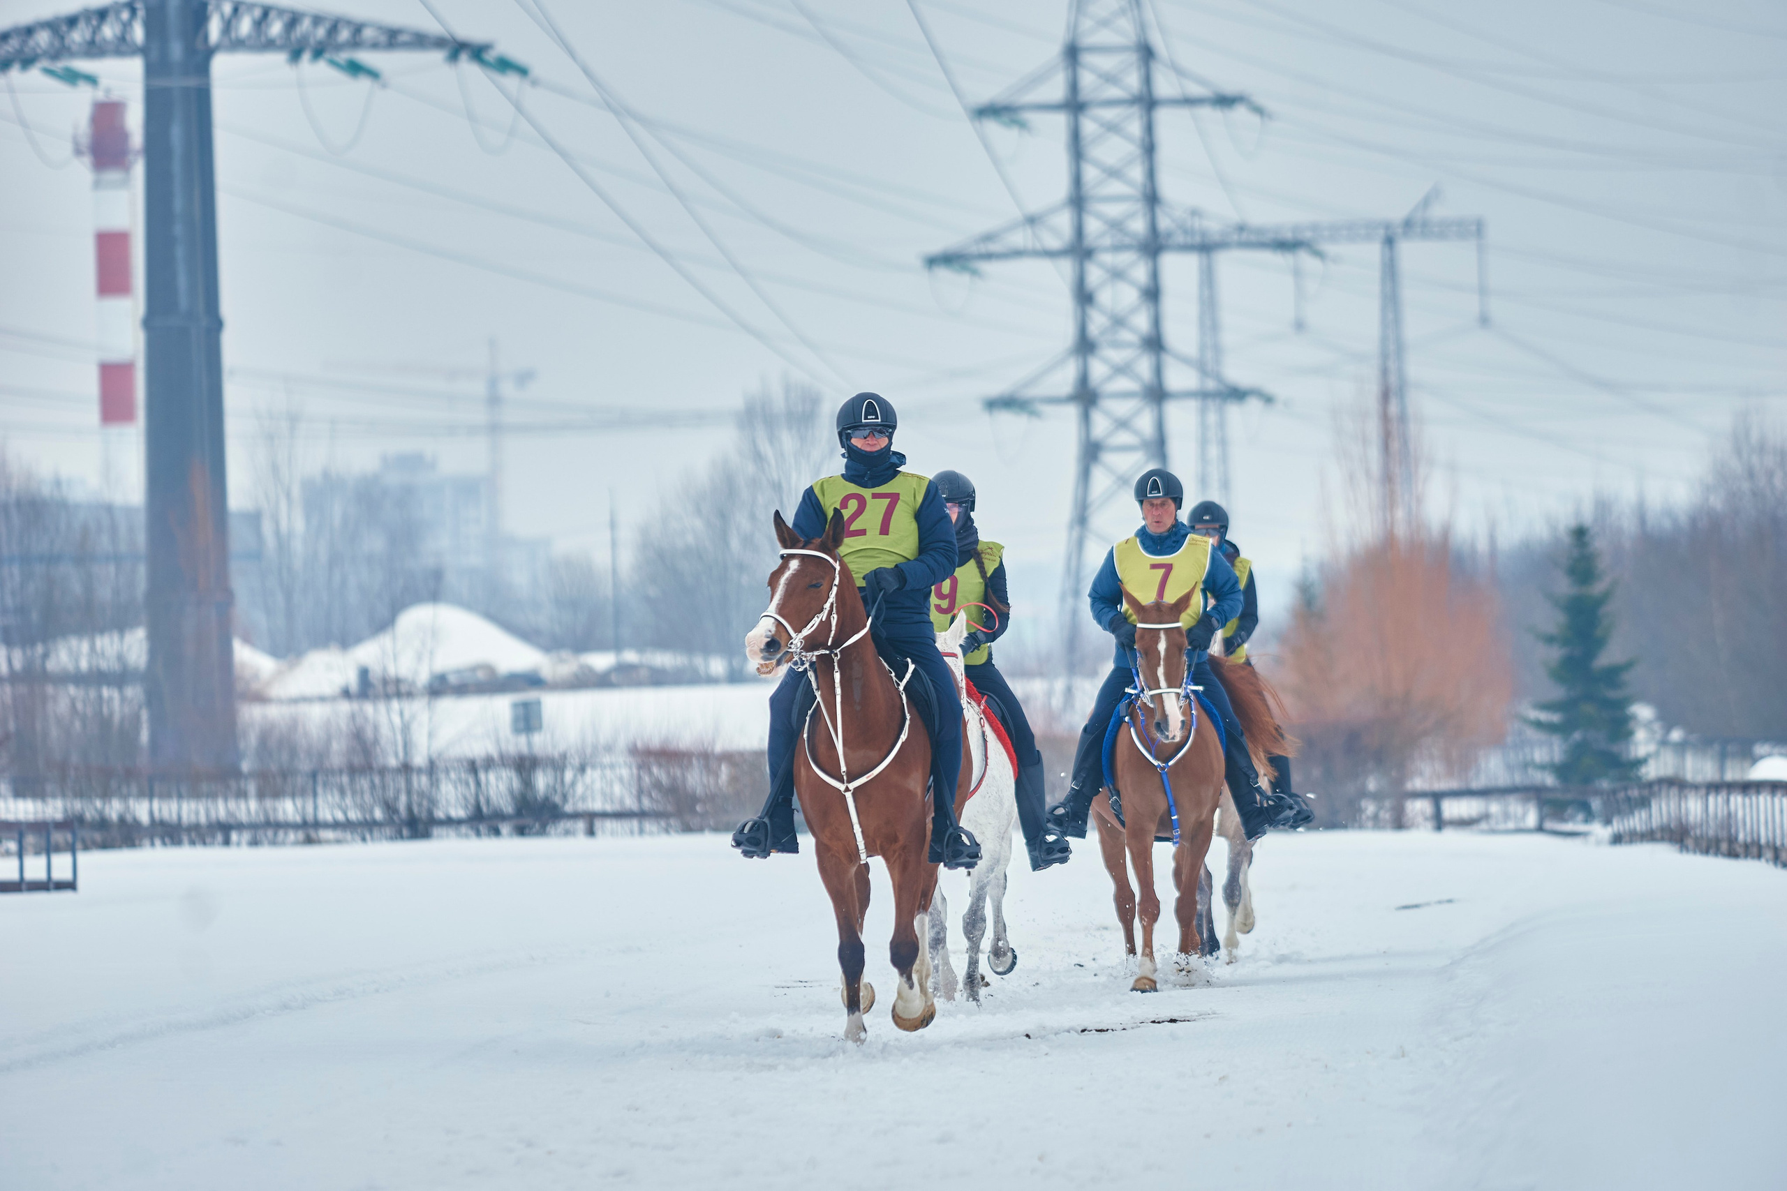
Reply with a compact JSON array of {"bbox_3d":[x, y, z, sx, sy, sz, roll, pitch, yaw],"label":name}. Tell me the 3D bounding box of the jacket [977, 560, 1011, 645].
[{"bbox_3d":[0.269,-0.003,42.900,0.520,0.600,0.400,0,-1,12],"label":"jacket"}]

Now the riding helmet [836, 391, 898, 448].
[{"bbox_3d":[-0.102,-0.668,37.900,0.228,0.212,0.290,-1,-1,-7],"label":"riding helmet"}]

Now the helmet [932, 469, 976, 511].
[{"bbox_3d":[0.244,-0.449,42.900,0.225,0.190,0.280,0,-1,12],"label":"helmet"}]

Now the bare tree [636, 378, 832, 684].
[{"bbox_3d":[-6.400,-2.600,390.000,8.000,12.000,8.000,-1,-1,0],"label":"bare tree"}]

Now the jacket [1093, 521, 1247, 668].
[{"bbox_3d":[1.262,-0.016,46.050,0.710,0.670,0.430,-1,-1,1],"label":"jacket"}]

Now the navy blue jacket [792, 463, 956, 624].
[{"bbox_3d":[-0.075,-0.192,36.850,0.620,0.640,0.420,0,-1,4],"label":"navy blue jacket"}]

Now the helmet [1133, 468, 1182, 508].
[{"bbox_3d":[1.237,-0.501,46.300,0.225,0.195,0.280,0,-1,8],"label":"helmet"}]

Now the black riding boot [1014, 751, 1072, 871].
[{"bbox_3d":[0.679,0.975,44.900,0.140,0.520,0.290,-1,-1,-27],"label":"black riding boot"}]

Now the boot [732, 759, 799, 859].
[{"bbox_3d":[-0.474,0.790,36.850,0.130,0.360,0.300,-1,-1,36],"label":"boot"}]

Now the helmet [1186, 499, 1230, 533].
[{"bbox_3d":[1.695,-0.405,53.400,0.224,0.205,0.285,-1,-1,2],"label":"helmet"}]

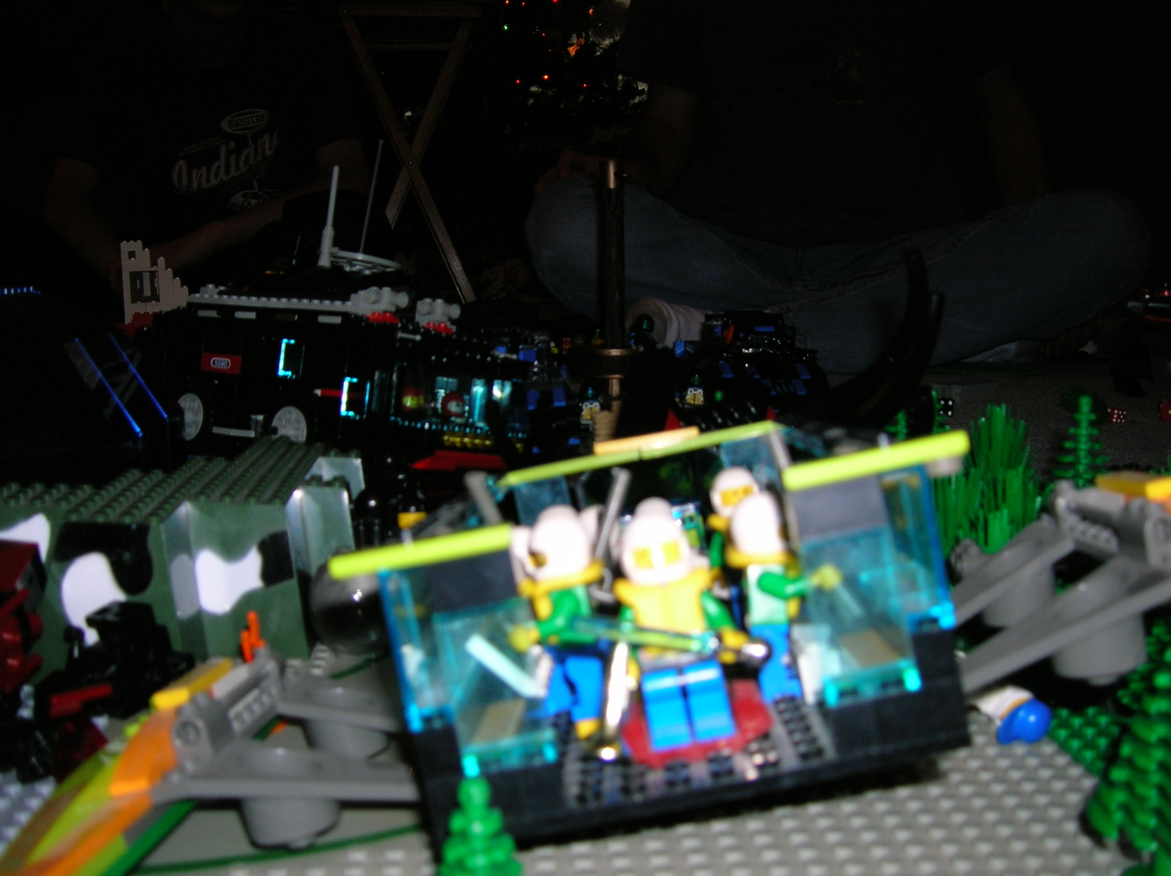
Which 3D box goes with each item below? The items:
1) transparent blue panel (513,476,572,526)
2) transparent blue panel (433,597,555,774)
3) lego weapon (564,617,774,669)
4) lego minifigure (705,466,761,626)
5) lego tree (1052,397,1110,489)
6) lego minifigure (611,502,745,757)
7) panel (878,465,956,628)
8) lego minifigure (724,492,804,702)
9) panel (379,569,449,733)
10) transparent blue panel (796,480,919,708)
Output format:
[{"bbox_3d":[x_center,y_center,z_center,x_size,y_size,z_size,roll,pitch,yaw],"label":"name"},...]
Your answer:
[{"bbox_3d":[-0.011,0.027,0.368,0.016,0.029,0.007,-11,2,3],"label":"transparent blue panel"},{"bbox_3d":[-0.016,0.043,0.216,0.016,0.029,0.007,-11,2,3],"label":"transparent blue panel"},{"bbox_3d":[0.015,0.036,0.221,0.036,0.006,0.005,8,0,-1],"label":"lego weapon"},{"bbox_3d":[0.042,0.030,0.323,0.022,0.043,0.016,-11,2,3],"label":"lego minifigure"},{"bbox_3d":[0.286,0.007,0.696,0.033,0.064,0.033,-1,7,0],"label":"lego tree"},{"bbox_3d":[0.018,0.034,0.230,0.024,0.044,0.017,-11,2,3],"label":"lego minifigure"},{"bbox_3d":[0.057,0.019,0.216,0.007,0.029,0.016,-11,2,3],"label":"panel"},{"bbox_3d":[0.042,0.033,0.260,0.019,0.043,0.022,-7,2,5],"label":"lego minifigure"},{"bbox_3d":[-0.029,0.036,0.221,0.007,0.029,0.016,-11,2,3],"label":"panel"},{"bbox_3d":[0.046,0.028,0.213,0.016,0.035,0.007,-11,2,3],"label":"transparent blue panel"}]

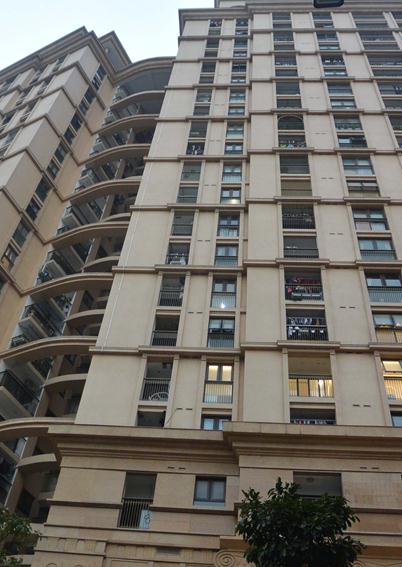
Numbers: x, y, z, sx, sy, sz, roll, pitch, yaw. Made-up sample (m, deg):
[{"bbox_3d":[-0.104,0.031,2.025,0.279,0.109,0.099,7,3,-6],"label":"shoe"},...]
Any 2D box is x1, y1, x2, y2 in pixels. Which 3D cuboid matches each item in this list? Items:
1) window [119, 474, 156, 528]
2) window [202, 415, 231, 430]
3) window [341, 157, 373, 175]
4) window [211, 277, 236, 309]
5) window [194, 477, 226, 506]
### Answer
[{"bbox_3d":[-2.337,8.087,23.787,1.168,2.242,0.200,1,-50,4],"label":"window"},{"bbox_3d":[0.548,6.097,25.684,1.220,2.000,0.150,1,-50,4],"label":"window"},{"bbox_3d":[10.299,-7.657,41.708,1.900,2.250,0.180,1,-50,4],"label":"window"},{"bbox_3d":[1.197,0.478,32.411,1.220,2.380,0.150,1,-50,4],"label":"window"},{"bbox_3d":[0.334,7.685,23.441,1.150,1.270,0.150,1,-50,4],"label":"window"}]

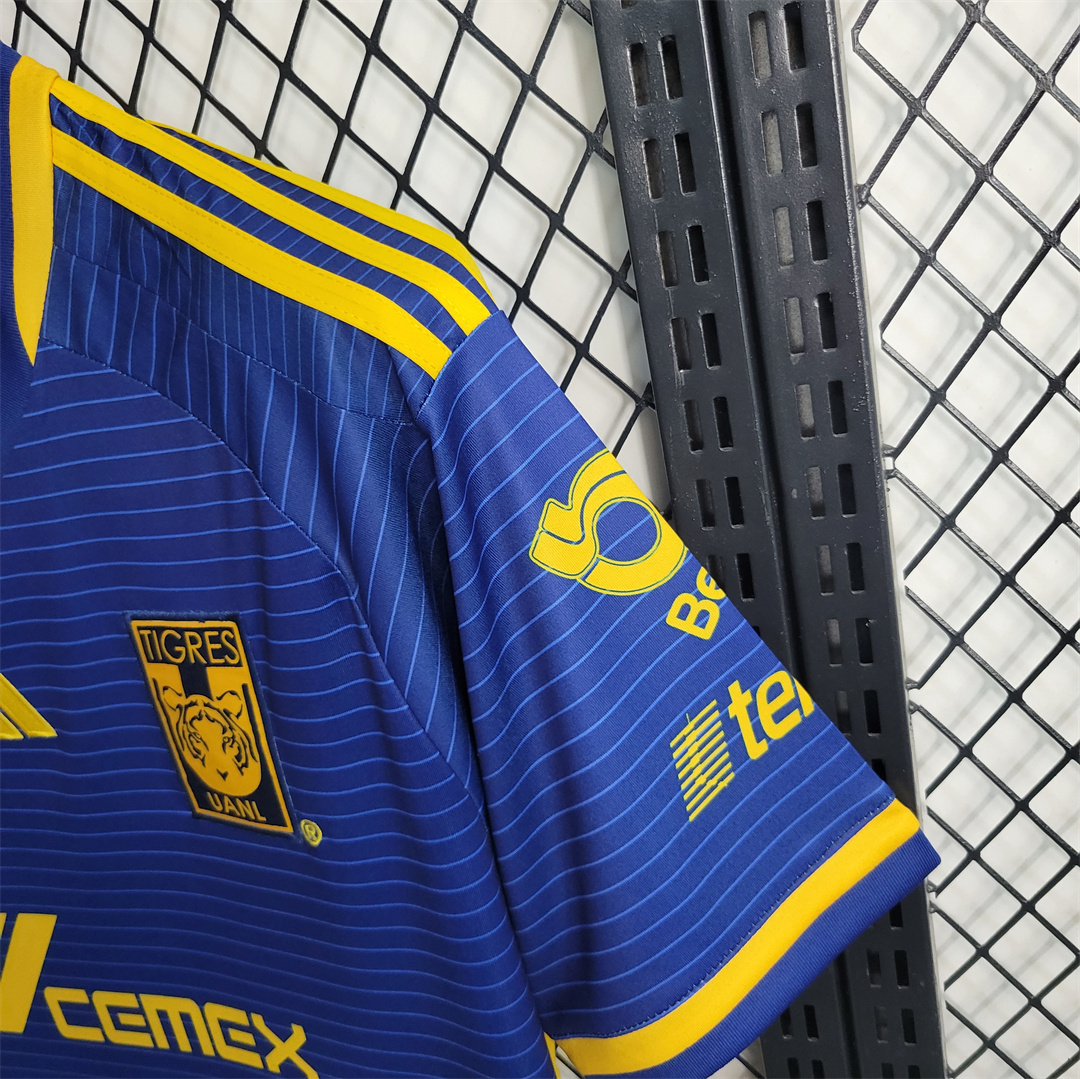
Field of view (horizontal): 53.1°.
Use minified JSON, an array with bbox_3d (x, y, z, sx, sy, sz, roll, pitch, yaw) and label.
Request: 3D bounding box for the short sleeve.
[{"bbox_3d":[0.052,0.059,0.362,0.153,0.279,0.084,-4,19,22],"label":"short sleeve"}]

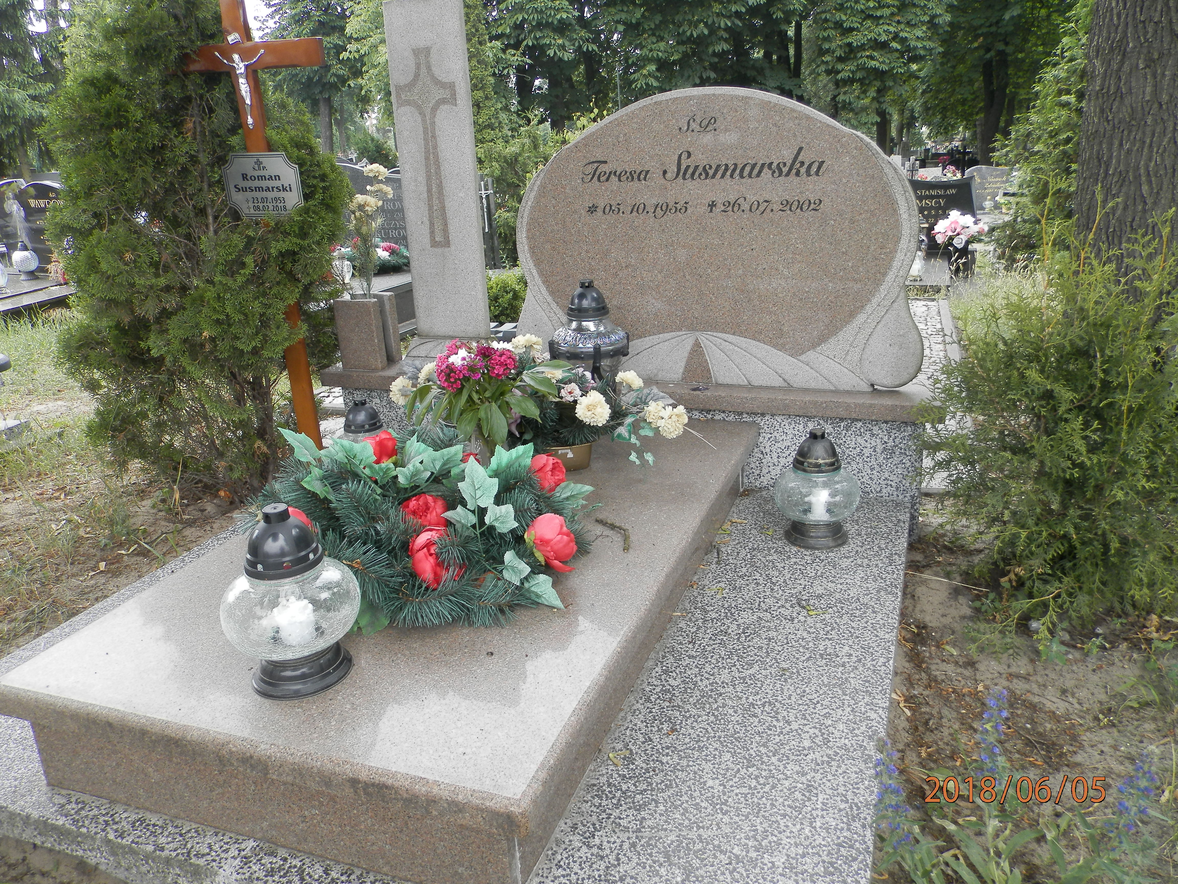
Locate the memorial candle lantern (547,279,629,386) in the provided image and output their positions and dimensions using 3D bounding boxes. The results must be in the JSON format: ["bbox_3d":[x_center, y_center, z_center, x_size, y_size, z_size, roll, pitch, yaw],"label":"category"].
[{"bbox_3d":[-0.003,-0.238,2.360,0.223,0.413,0.223,-3,19,1],"label":"memorial candle lantern"}]

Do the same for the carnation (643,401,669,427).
[{"bbox_3d":[0.169,-0.070,2.109,0.050,0.068,0.068,-8,13,38],"label":"carnation"}]

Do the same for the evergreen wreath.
[{"bbox_3d":[-0.341,0.149,1.752,0.703,0.166,0.627,5,22,21],"label":"evergreen wreath"}]

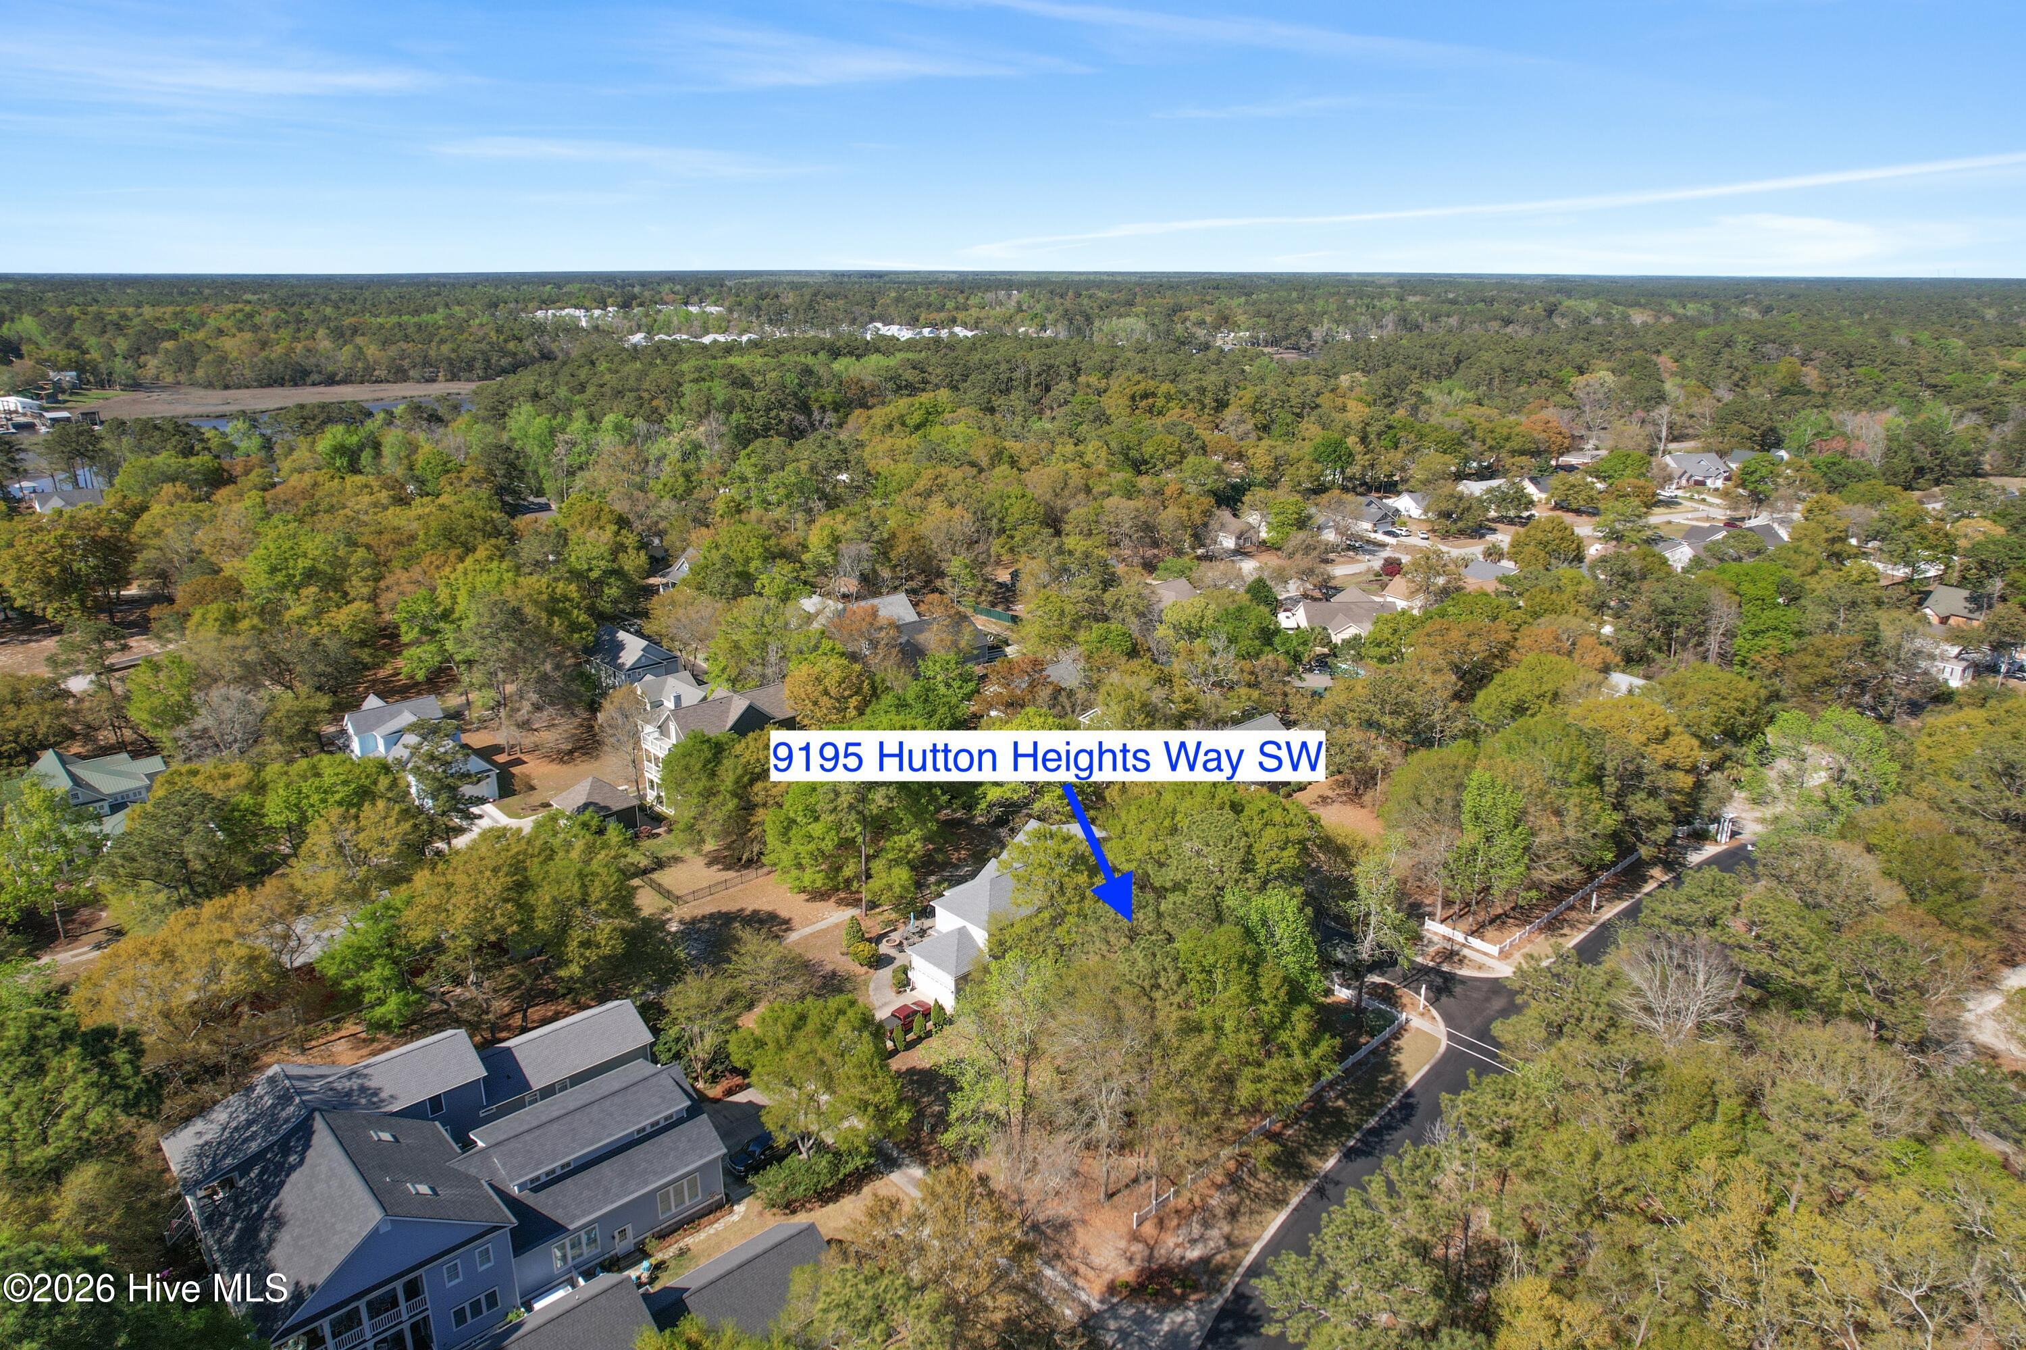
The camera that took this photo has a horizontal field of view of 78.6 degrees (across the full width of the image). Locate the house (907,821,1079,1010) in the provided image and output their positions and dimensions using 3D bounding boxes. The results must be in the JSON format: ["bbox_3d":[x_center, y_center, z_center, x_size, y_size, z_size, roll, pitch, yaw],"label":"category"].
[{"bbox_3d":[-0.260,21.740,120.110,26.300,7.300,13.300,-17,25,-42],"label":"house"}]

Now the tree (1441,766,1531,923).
[{"bbox_3d":[43.830,15.730,113.980,7.720,15.440,7.240,0,18,0],"label":"tree"}]

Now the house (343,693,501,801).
[{"bbox_3d":[-76.030,9.240,157.730,11.500,7.500,30.500,-17,25,-42],"label":"house"}]

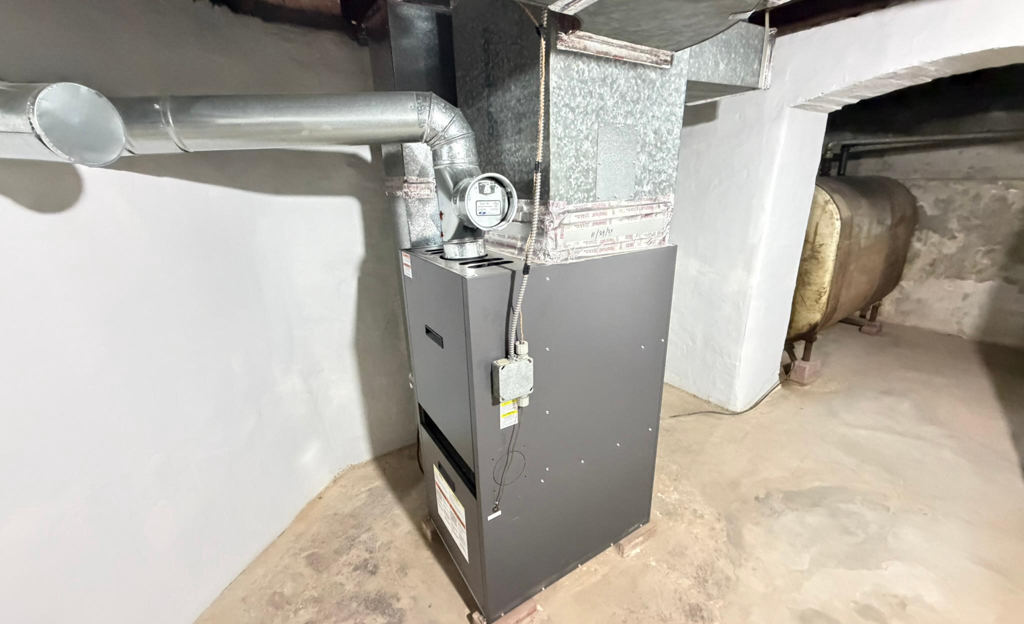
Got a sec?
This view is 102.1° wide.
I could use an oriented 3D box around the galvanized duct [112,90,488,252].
[{"bbox_3d":[-0.505,-0.349,1.100,0.996,0.466,0.217,-6,18,-12],"label":"galvanized duct"}]

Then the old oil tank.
[{"bbox_3d":[2.386,-0.464,3.194,1.509,1.111,0.682,-13,21,-32],"label":"old oil tank"}]

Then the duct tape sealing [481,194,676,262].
[{"bbox_3d":[0.172,-0.318,1.437,0.494,0.165,0.513,-12,21,-29],"label":"duct tape sealing"}]

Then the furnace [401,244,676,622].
[{"bbox_3d":[0.096,0.335,1.588,0.773,1.165,0.531,-12,21,-29],"label":"furnace"}]

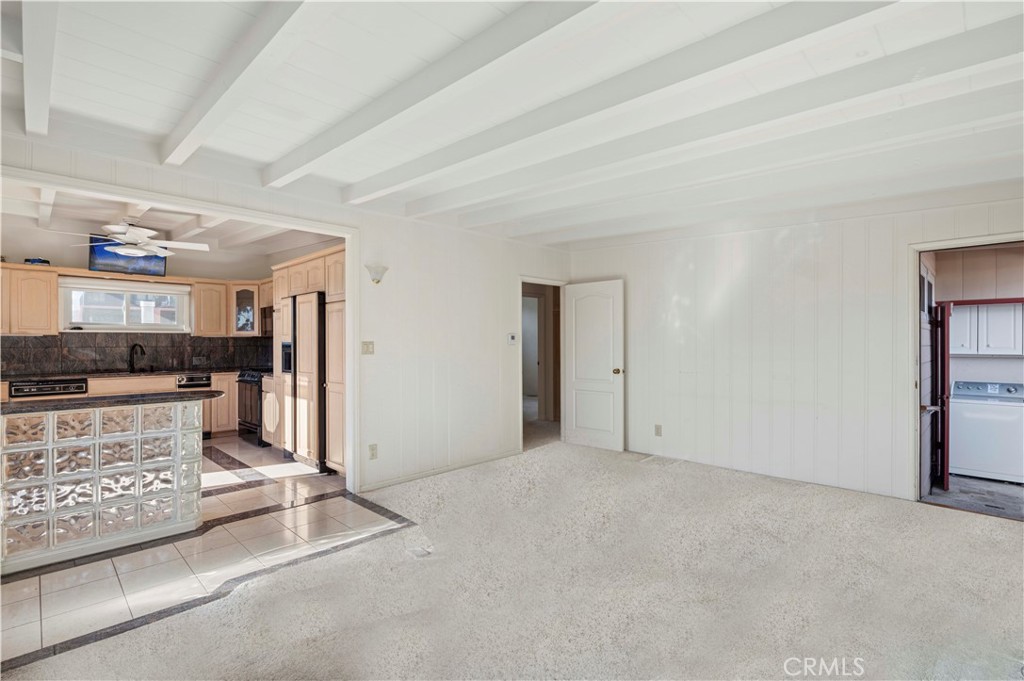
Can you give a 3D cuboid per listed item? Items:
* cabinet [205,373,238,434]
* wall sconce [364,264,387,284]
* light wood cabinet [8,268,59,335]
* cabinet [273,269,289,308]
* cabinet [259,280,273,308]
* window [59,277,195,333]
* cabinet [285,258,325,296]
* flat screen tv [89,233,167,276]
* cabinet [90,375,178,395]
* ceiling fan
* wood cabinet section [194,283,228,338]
[{"bbox_3d":[-4.171,0.880,6.469,0.580,0.820,0.380,0,0,44],"label":"cabinet"},{"bbox_3d":[-1.193,-0.581,4.005,0.130,0.175,0.200,0,0,44],"label":"wall sconce"},{"bbox_3d":[-5.555,-0.436,5.291,0.320,0.760,0.390,0,0,44],"label":"light wood cabinet"},{"bbox_3d":[-2.511,-0.639,5.557,0.450,0.440,0.600,0,0,44],"label":"cabinet"},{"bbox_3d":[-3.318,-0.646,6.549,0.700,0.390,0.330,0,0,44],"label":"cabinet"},{"bbox_3d":[-5.031,-0.435,5.989,0.120,0.680,1.320,0,0,44],"label":"window"},{"bbox_3d":[-1.987,-0.666,5.049,1.000,0.390,0.600,0,0,44],"label":"cabinet"},{"bbox_3d":[-4.766,-1.045,5.676,0.070,0.430,0.735,15,10,43],"label":"flat screen tv"},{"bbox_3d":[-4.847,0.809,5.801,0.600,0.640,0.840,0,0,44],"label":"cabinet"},{"bbox_3d":[-3.876,-1.036,4.620,1.300,0.390,1.300,0,0,44],"label":"ceiling fan"},{"bbox_3d":[-4.231,-0.429,6.351,0.320,0.763,0.390,0,0,43],"label":"wood cabinet section"}]

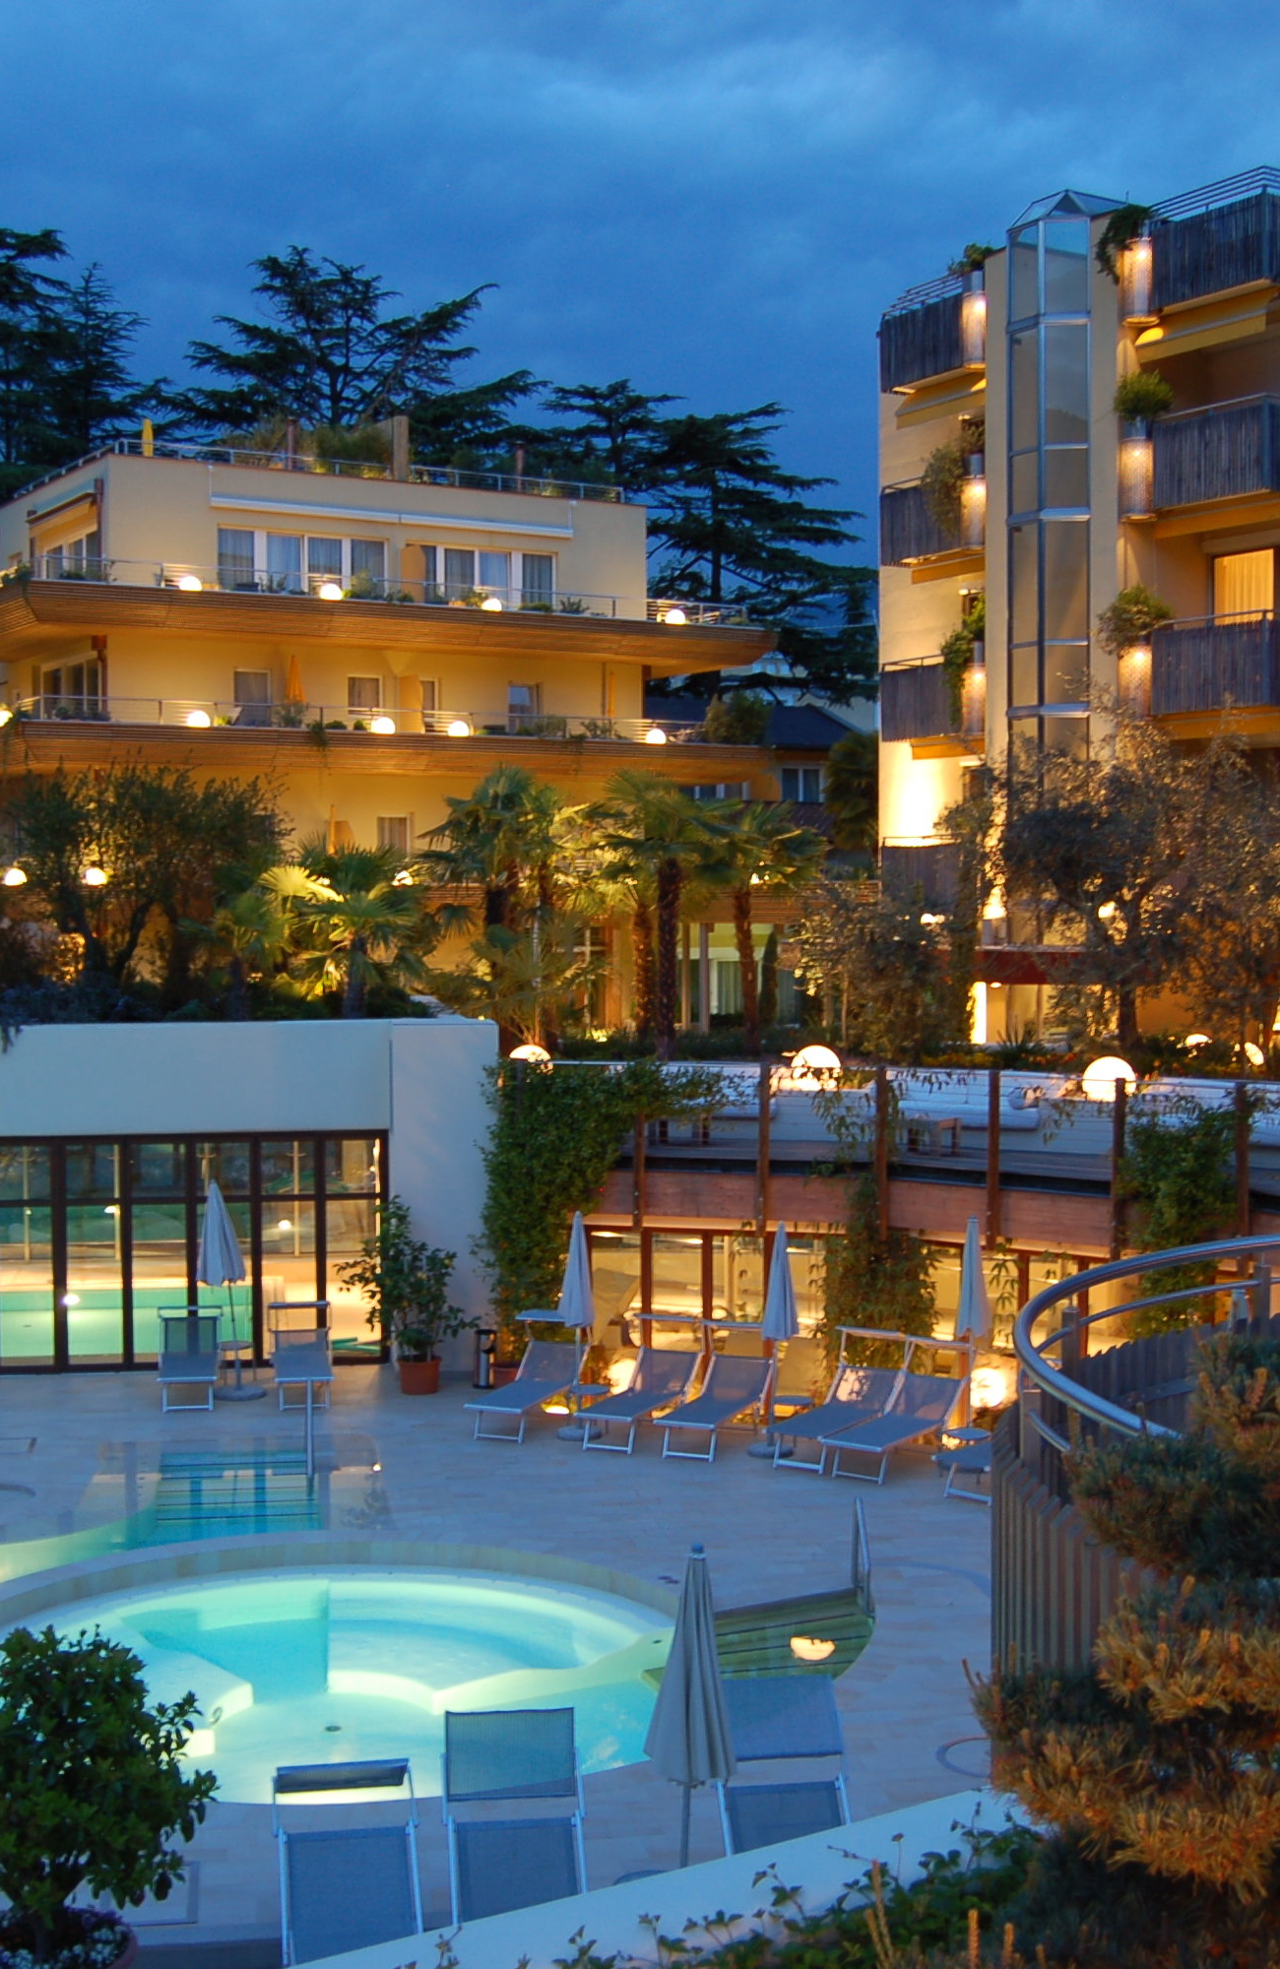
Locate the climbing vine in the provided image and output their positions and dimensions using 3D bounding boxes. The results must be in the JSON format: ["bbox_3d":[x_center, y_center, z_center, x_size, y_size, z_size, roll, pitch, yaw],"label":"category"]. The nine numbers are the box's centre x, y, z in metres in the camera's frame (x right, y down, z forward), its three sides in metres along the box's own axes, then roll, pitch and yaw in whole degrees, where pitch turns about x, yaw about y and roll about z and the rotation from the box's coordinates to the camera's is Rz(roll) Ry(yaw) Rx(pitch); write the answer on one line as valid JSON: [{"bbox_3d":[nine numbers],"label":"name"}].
[{"bbox_3d":[-0.572,2.566,26.754,2.800,3.300,0.900,0,3,12],"label":"climbing vine"}]

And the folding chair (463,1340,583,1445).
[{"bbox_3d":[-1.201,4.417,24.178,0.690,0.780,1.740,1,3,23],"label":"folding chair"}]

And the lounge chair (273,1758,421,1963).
[{"bbox_3d":[-1.488,4.967,11.424,0.740,1.200,1.880,-1,3,-8],"label":"lounge chair"}]

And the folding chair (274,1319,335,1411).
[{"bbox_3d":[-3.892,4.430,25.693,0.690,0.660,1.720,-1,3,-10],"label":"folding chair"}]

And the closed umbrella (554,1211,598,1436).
[{"bbox_3d":[-0.665,3.720,24.358,0.500,2.440,0.500,0,3,0],"label":"closed umbrella"}]

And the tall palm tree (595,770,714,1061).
[{"bbox_3d":[0.222,-1.002,33.096,1.800,4.400,1.800,0,3,0],"label":"tall palm tree"}]

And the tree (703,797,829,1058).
[{"bbox_3d":[1.930,-0.871,35.089,1.950,4.100,1.950,0,3,0],"label":"tree"}]

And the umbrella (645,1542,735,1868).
[{"bbox_3d":[0.268,4.294,12.090,0.500,2.460,0.500,0,3,0],"label":"umbrella"}]

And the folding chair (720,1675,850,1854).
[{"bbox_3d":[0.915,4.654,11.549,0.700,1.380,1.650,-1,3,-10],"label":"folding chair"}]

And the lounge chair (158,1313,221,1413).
[{"bbox_3d":[-5.345,4.429,26.231,0.690,0.900,1.800,-1,3,-8],"label":"lounge chair"}]

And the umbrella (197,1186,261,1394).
[{"bbox_3d":[-4.754,3.530,25.808,0.660,2.460,0.620,0,3,0],"label":"umbrella"}]

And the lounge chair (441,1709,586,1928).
[{"bbox_3d":[-0.603,4.855,11.563,0.740,1.400,1.900,-1,3,-7],"label":"lounge chair"}]

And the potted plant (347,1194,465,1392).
[{"bbox_3d":[-2.744,3.691,26.451,1.400,2.320,1.250,-1,3,-7],"label":"potted plant"}]

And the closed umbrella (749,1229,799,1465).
[{"bbox_3d":[1.453,3.747,23.522,0.520,2.440,0.520,0,3,0],"label":"closed umbrella"}]

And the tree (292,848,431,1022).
[{"bbox_3d":[-3.713,-0.547,30.057,1.850,2.600,1.850,0,3,0],"label":"tree"}]

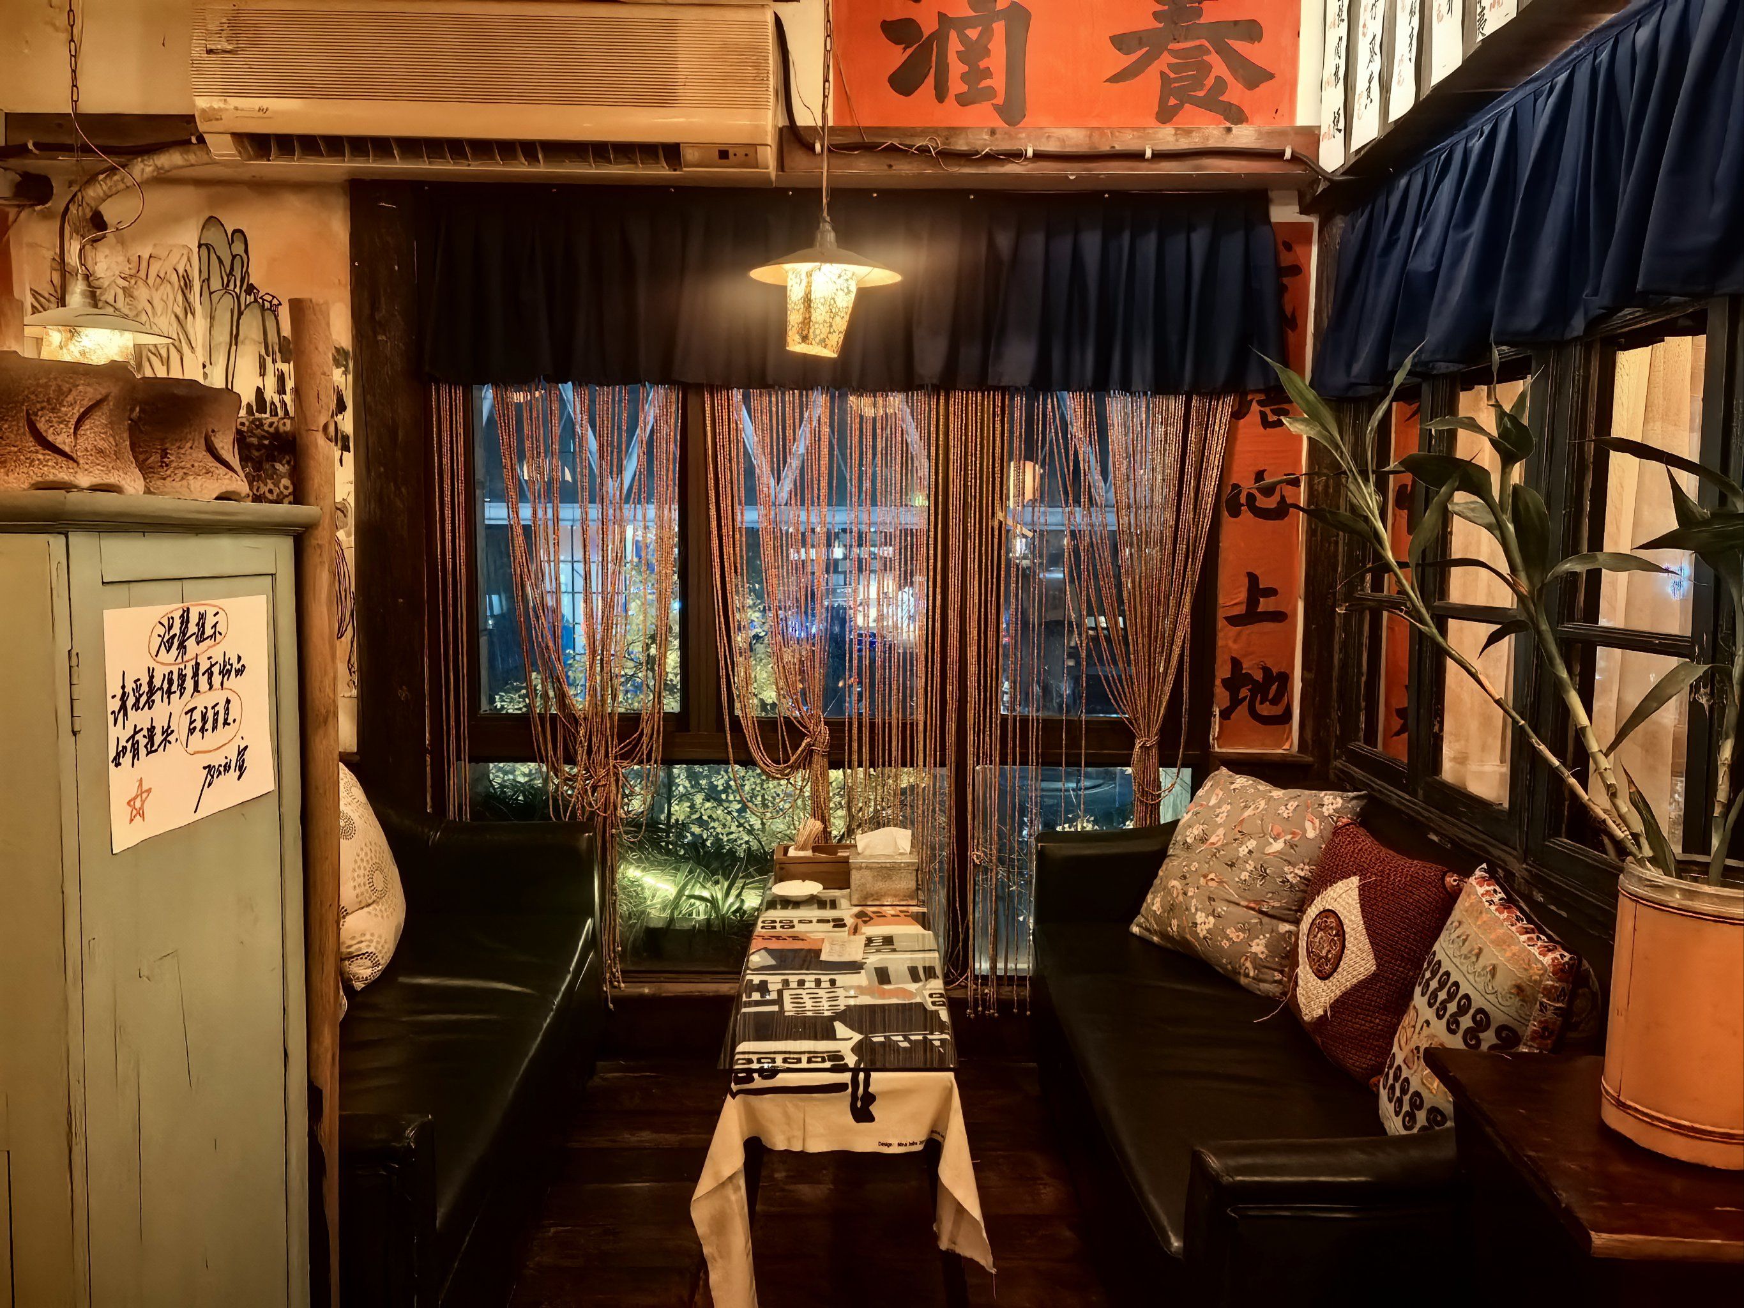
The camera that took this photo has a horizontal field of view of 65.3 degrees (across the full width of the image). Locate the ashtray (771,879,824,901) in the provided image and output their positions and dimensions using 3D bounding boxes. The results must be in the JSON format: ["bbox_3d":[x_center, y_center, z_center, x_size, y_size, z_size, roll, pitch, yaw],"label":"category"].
[{"bbox_3d":[-0.180,0.581,3.289,0.123,0.032,0.123,1,6,0],"label":"ashtray"}]

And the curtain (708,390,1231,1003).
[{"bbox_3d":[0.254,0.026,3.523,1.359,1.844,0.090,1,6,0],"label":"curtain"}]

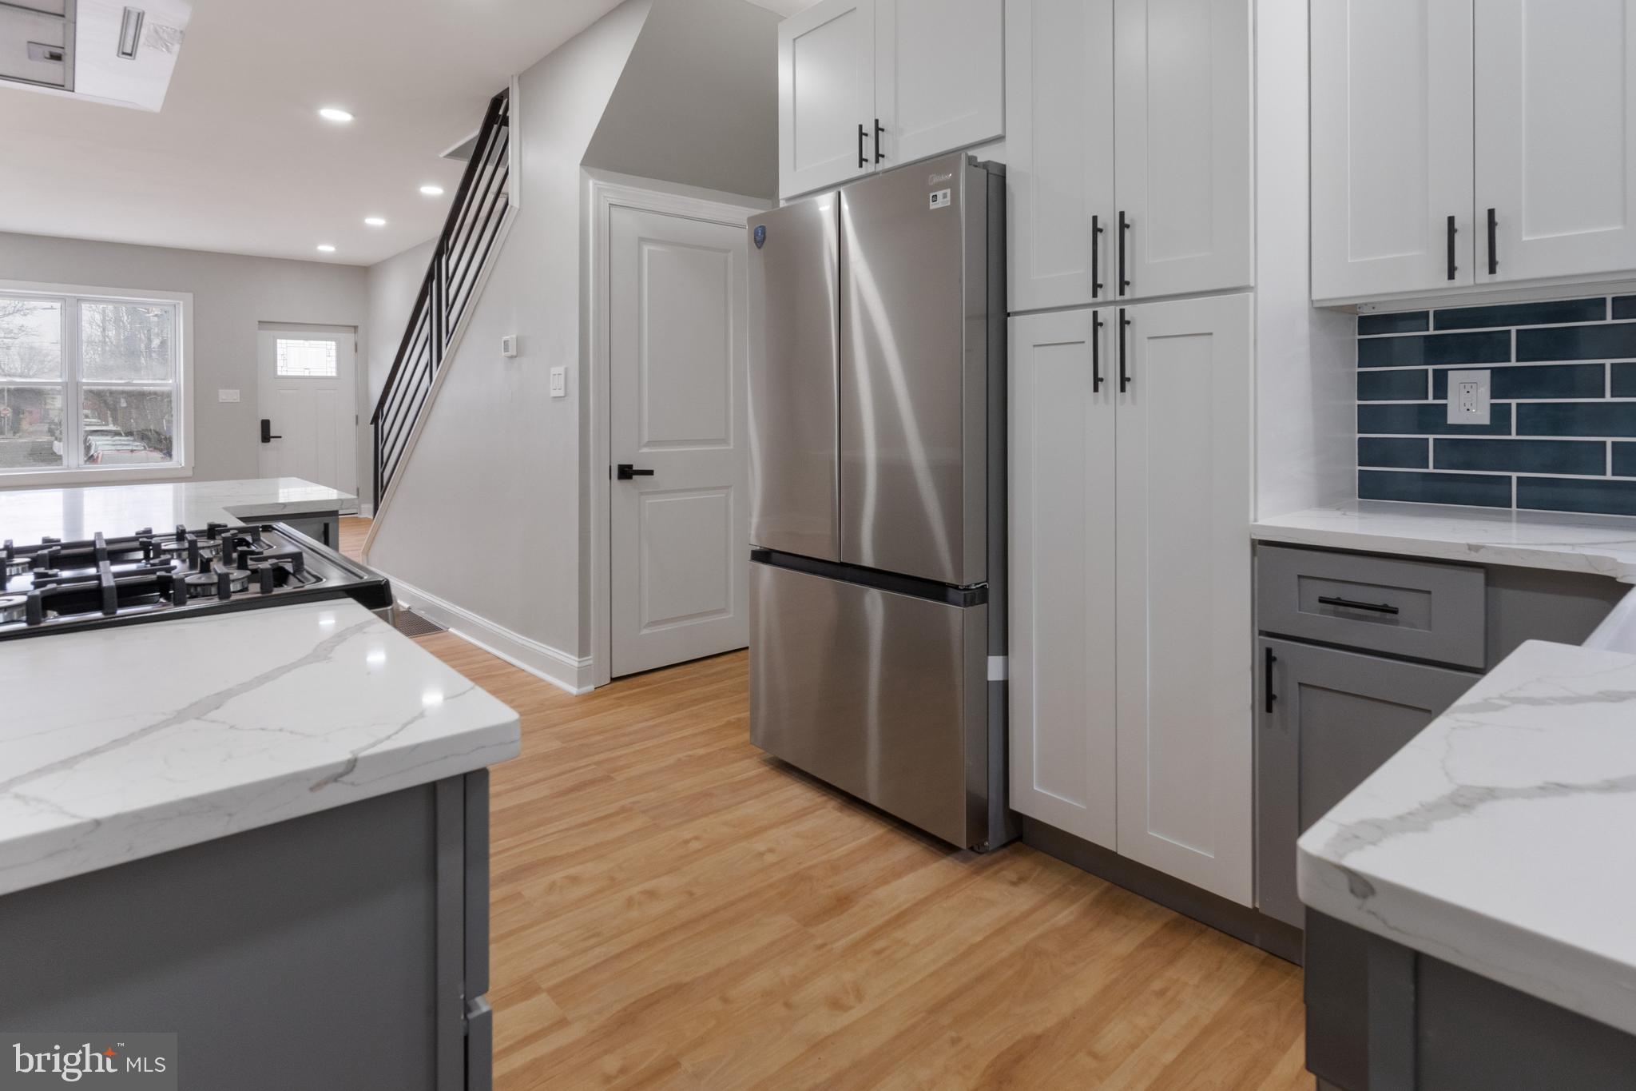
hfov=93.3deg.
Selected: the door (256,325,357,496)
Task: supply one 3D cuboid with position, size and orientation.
[{"bbox_3d":[-5.580,-1.380,8.450,0.930,2.060,0.060,-7,9,-43],"label":"door"}]

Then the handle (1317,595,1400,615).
[{"bbox_3d":[1.055,0.115,1.510,0.034,0.014,0.131,-7,9,-43],"label":"handle"}]

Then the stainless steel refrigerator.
[{"bbox_3d":[0.338,-0.130,2.550,0.740,1.790,0.905,-7,9,-43],"label":"stainless steel refrigerator"}]

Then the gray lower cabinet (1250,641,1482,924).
[{"bbox_3d":[1.235,0.475,1.680,0.560,0.570,0.380,-7,9,-43],"label":"gray lower cabinet"}]

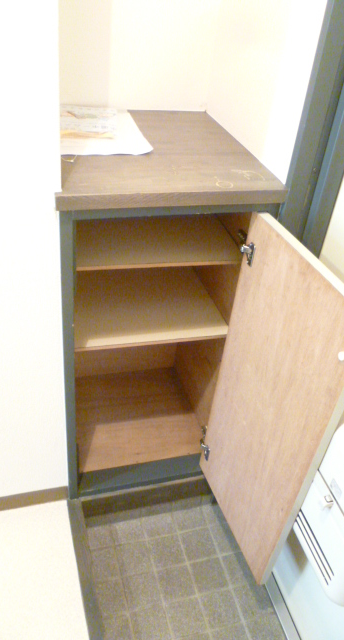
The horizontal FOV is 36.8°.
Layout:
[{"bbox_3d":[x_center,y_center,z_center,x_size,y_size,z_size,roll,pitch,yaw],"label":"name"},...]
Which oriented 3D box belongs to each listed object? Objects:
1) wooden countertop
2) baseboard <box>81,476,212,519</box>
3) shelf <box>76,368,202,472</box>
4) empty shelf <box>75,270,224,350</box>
[{"bbox_3d":[-0.059,-0.401,1.229,0.482,0.030,0.537,-5,39,-16],"label":"wooden countertop"},{"bbox_3d":[-0.073,0.567,1.687,0.434,0.109,0.018,-5,39,-16],"label":"baseboard"},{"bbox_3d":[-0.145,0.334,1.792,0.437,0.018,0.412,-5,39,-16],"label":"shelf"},{"bbox_3d":[-0.098,-0.054,1.505,0.432,0.014,0.379,-5,39,-16],"label":"empty shelf"}]

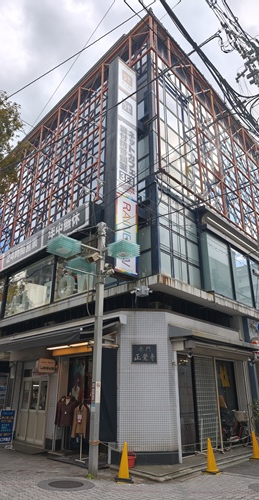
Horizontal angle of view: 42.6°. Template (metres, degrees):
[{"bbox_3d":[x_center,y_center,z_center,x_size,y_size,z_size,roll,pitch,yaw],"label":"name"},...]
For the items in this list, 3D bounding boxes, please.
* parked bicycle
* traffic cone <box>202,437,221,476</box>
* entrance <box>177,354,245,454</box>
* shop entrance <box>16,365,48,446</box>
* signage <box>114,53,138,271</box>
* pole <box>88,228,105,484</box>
[{"bbox_3d":[3.238,5.497,10.257,0.535,1.030,1.643,-20,-30,38],"label":"parked bicycle"},{"bbox_3d":[1.831,4.616,7.499,0.376,0.683,0.376,21,-31,-40],"label":"traffic cone"},{"bbox_3d":[2.696,4.685,10.226,0.317,2.495,3.911,-20,-30,38],"label":"entrance"},{"bbox_3d":[-3.365,5.295,11.426,0.198,2.376,1.901,21,-31,-40],"label":"shop entrance"},{"bbox_3d":[-0.206,-2.856,10.292,0.822,7.623,0.455,21,-30,-39],"label":"signage"},{"bbox_3d":[-0.751,1.991,8.180,0.173,6.013,0.173,21,-31,-40],"label":"pole"}]

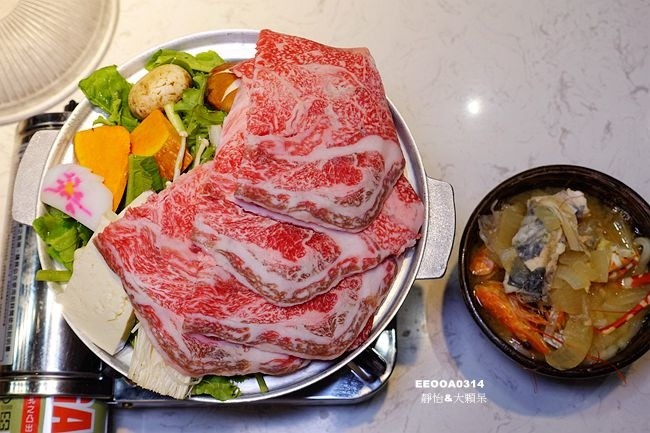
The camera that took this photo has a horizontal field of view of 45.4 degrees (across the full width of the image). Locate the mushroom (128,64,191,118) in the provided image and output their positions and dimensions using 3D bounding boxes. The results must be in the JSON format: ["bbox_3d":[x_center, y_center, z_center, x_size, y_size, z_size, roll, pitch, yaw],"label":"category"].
[{"bbox_3d":[-0.103,-0.078,0.488,0.037,0.025,0.027,-36,75,-11],"label":"mushroom"}]

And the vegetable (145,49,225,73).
[{"bbox_3d":[-0.090,-0.099,0.500,0.049,0.013,0.021,-6,72,-2],"label":"vegetable"}]

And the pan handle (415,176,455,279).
[{"bbox_3d":[0.065,0.007,0.458,0.020,0.008,0.062,7,72,2],"label":"pan handle"}]

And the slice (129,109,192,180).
[{"bbox_3d":[-0.102,-0.044,0.486,0.022,0.022,0.041,-35,75,-10],"label":"slice"}]

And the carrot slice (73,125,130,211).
[{"bbox_3d":[-0.136,-0.030,0.479,0.033,0.018,0.053,-7,72,-2],"label":"carrot slice"}]

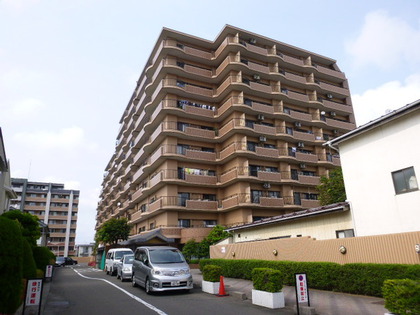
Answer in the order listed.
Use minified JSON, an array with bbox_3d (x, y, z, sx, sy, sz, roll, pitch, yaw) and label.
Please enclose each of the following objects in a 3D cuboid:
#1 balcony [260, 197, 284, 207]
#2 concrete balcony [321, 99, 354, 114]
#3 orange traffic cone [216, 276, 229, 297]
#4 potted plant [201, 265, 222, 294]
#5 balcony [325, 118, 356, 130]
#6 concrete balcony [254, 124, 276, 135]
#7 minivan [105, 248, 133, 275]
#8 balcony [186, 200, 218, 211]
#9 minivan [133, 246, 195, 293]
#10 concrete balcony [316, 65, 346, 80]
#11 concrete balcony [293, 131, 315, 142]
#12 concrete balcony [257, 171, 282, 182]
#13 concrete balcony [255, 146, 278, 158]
[{"bbox_3d":[6.589,4.778,32.905,3.094,0.871,0.500,7,-20,-25],"label":"balcony"},{"bbox_3d":[17.829,-7.115,42.789,5.560,0.871,0.500,7,-20,-25],"label":"concrete balcony"},{"bbox_3d":[0.482,4.977,11.828,0.390,0.700,0.390,6,-19,-26],"label":"orange traffic cone"},{"bbox_3d":[0.087,4.961,12.374,0.500,0.980,1.020,7,-20,-25],"label":"potted plant"},{"bbox_3d":[17.922,-4.456,41.917,5.560,0.871,0.500,7,-20,-25],"label":"balcony"},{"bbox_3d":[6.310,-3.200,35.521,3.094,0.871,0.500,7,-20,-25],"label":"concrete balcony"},{"bbox_3d":[-7.485,8.702,25.383,1.700,1.980,4.700,6,-19,-24],"label":"minivan"},{"bbox_3d":[-0.945,5.144,33.220,3.724,0.871,0.500,7,-20,-25],"label":"balcony"},{"bbox_3d":[-2.364,5.117,14.031,1.710,1.850,4.730,6,-19,-24],"label":"minivan"},{"bbox_3d":[18.364,-12.844,46.867,5.884,1.015,1.200,6,-19,-26],"label":"concrete balcony"},{"bbox_3d":[12.073,-2.505,40.194,3.407,1.015,1.200,6,-19,-26],"label":"concrete balcony"},{"bbox_3d":[6.496,2.118,33.777,3.094,0.871,0.500,7,-20,-25],"label":"concrete balcony"},{"bbox_3d":[6.575,-0.361,36.592,3.407,1.015,1.200,6,-19,-26],"label":"concrete balcony"}]

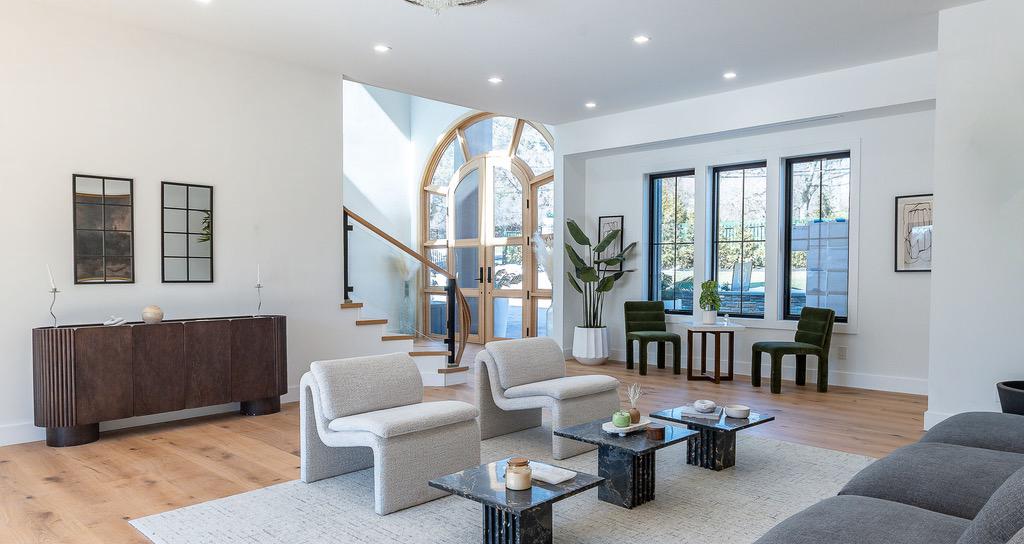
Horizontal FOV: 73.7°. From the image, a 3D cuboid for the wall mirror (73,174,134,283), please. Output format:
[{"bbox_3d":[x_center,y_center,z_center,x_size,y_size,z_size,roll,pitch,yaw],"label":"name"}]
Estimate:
[{"bbox_3d":[-3.041,-0.310,5.102,0.030,0.800,0.400,0,1,44],"label":"wall mirror"}]

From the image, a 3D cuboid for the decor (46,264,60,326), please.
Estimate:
[{"bbox_3d":[-3.172,0.162,4.719,0.085,0.440,0.090,0,1,44],"label":"decor"}]

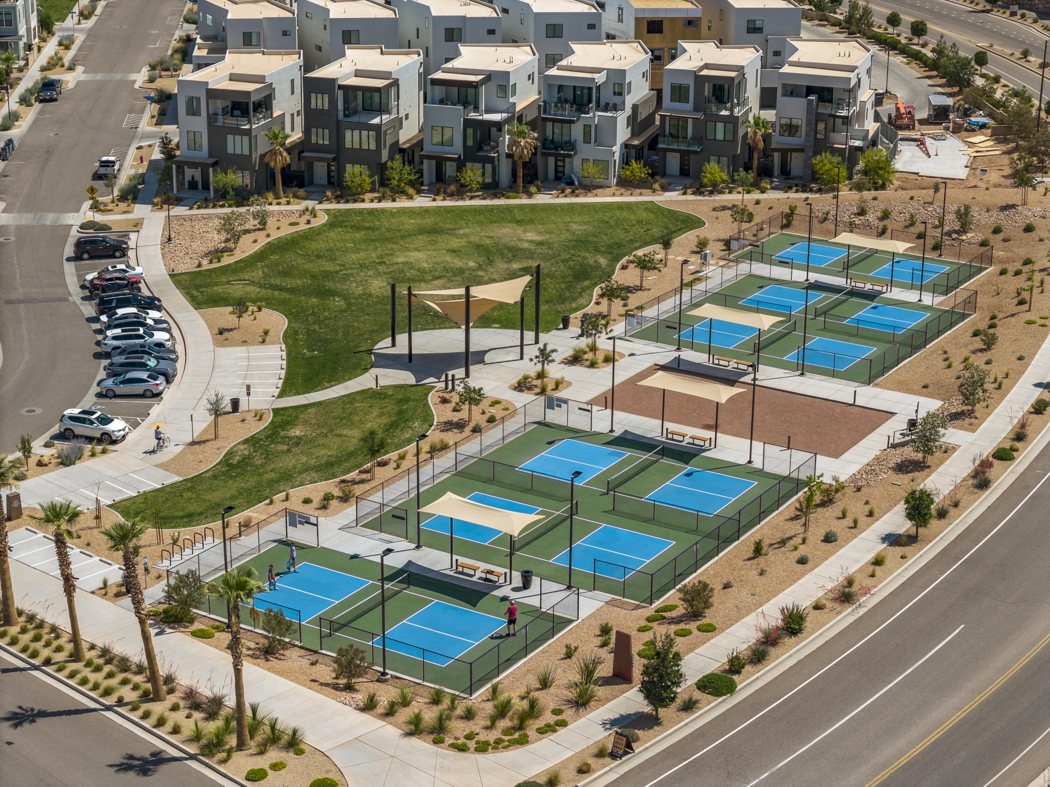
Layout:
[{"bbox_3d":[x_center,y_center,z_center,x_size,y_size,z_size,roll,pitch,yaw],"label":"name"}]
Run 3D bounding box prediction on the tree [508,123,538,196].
[{"bbox_3d":[-0.165,-21.276,192.825,2.850,6.450,2.850,1,20,0],"label":"tree"}]

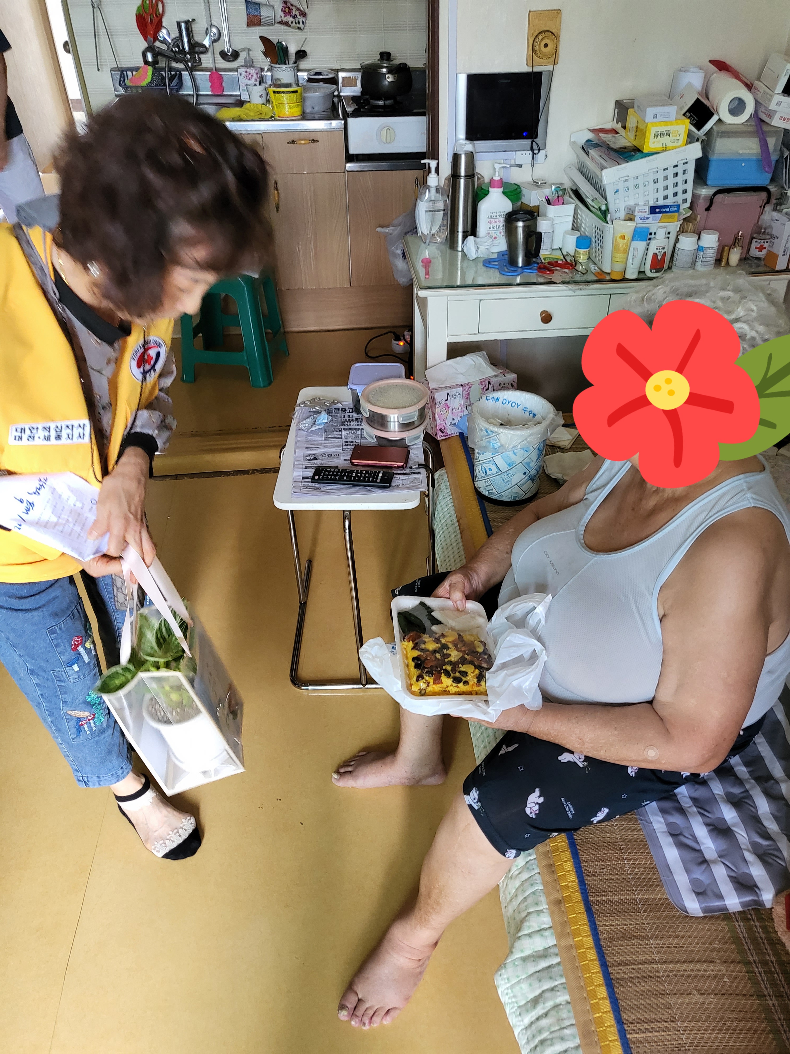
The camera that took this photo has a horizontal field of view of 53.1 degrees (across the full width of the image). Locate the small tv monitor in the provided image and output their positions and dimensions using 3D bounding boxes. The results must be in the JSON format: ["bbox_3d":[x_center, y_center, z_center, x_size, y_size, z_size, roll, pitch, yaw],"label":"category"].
[{"bbox_3d":[0.275,-1.067,2.035,0.237,0.182,0.042,-3,36,-2],"label":"small tv monitor"}]

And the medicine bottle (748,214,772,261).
[{"bbox_3d":[0.910,-0.727,1.964,0.054,0.105,0.054,9,37,14],"label":"medicine bottle"}]

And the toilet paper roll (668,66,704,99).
[{"bbox_3d":[0.729,-1.089,1.983,0.080,0.100,0.080,-1,36,1],"label":"toilet paper roll"}]

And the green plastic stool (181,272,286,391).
[{"bbox_3d":[-0.664,-0.833,3.165,0.360,0.420,0.360,4,36,8],"label":"green plastic stool"}]

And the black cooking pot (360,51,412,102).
[{"bbox_3d":[-0.019,-1.814,3.191,0.213,0.166,0.335,-17,39,-20],"label":"black cooking pot"}]

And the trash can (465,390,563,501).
[{"bbox_3d":[0.305,-0.208,2.105,0.215,0.248,0.215,-1,36,1],"label":"trash can"}]

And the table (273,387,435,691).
[{"bbox_3d":[-0.077,0.002,1.950,0.345,0.470,0.610,-1,36,2],"label":"table"}]

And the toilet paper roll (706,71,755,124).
[{"bbox_3d":[0.790,-1.017,1.873,0.087,0.087,0.100,-3,51,-2],"label":"toilet paper roll"}]

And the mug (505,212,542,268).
[{"bbox_3d":[0.331,-0.717,1.964,0.103,0.115,0.080,9,37,14],"label":"mug"}]

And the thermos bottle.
[{"bbox_3d":[0.176,-0.853,2.038,0.066,0.257,0.066,-3,36,-2],"label":"thermos bottle"}]

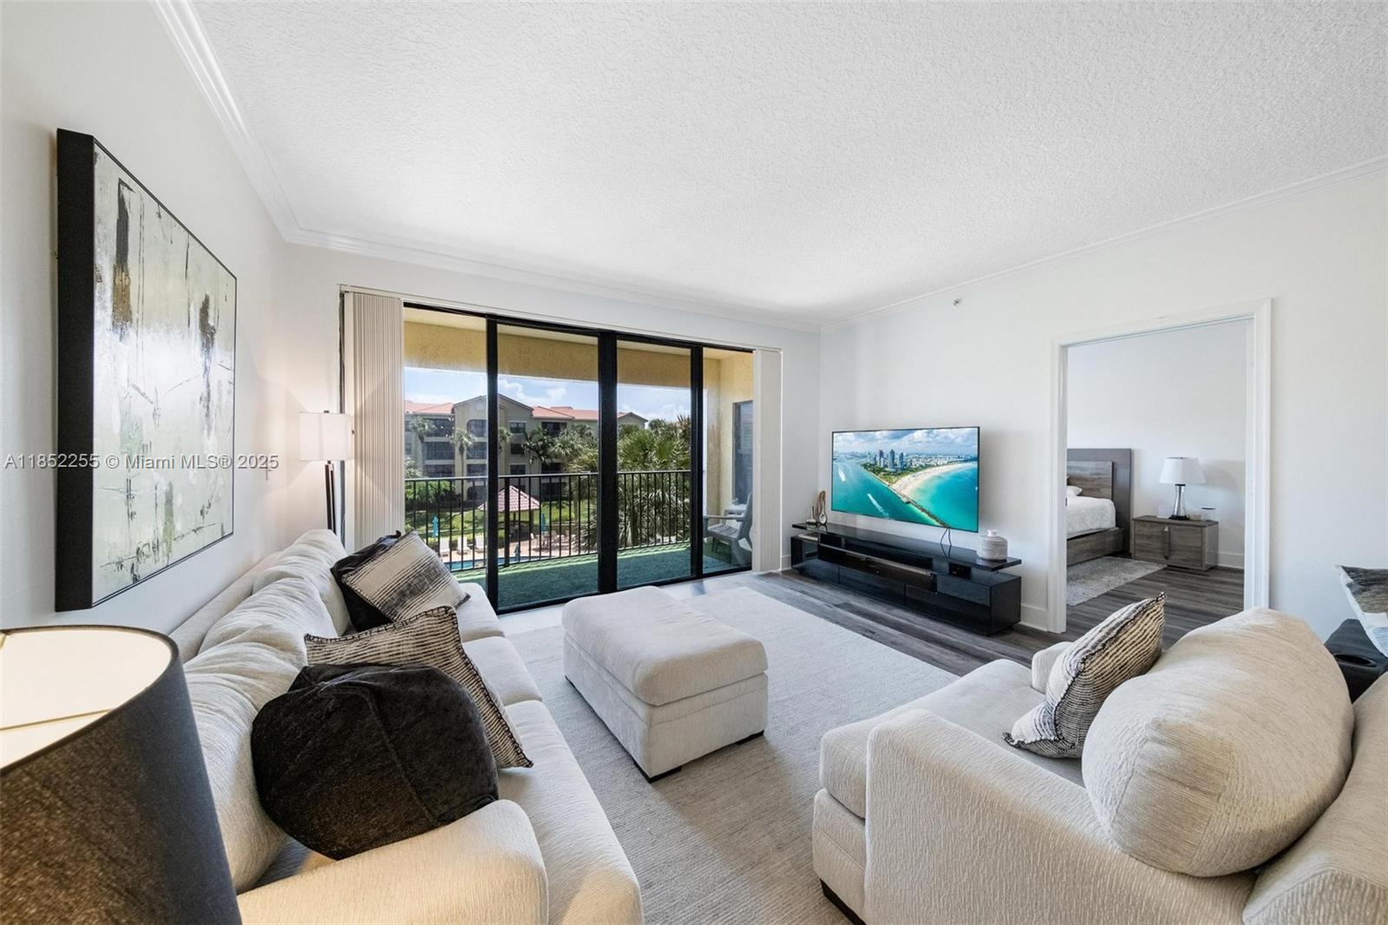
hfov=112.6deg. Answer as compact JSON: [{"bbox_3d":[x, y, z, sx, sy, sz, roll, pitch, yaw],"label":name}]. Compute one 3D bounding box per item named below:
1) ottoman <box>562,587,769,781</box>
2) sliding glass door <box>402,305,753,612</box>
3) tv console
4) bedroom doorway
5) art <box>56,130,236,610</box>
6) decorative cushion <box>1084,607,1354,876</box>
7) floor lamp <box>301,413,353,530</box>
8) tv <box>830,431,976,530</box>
[{"bbox_3d":[-0.198,1.010,2.418,0.650,0.470,1.070,-1,2,-31],"label":"ottoman"},{"bbox_3d":[-0.745,-0.005,4.196,3.300,2.360,0.130,-1,2,-31],"label":"sliding glass door"},{"bbox_3d":[1.714,0.943,4.141,0.460,0.470,1.980,-1,2,-31],"label":"tv console"},{"bbox_3d":[2.855,0.176,2.905,0.140,2.100,0.980,-1,2,-31],"label":"bedroom doorway"},{"bbox_3d":[-1.618,-0.216,1.431,0.050,1.040,0.970,-1,2,-31],"label":"art"},{"bbox_3d":[1.180,0.599,1.043,0.740,0.480,0.290,-1,18,-31],"label":"decorative cushion"},{"bbox_3d":[-2.152,0.464,2.706,0.260,1.540,0.260,-1,2,-31],"label":"floor lamp"},{"bbox_3d":[1.869,0.115,4.270,0.060,0.830,1.480,-1,2,-31],"label":"tv"}]

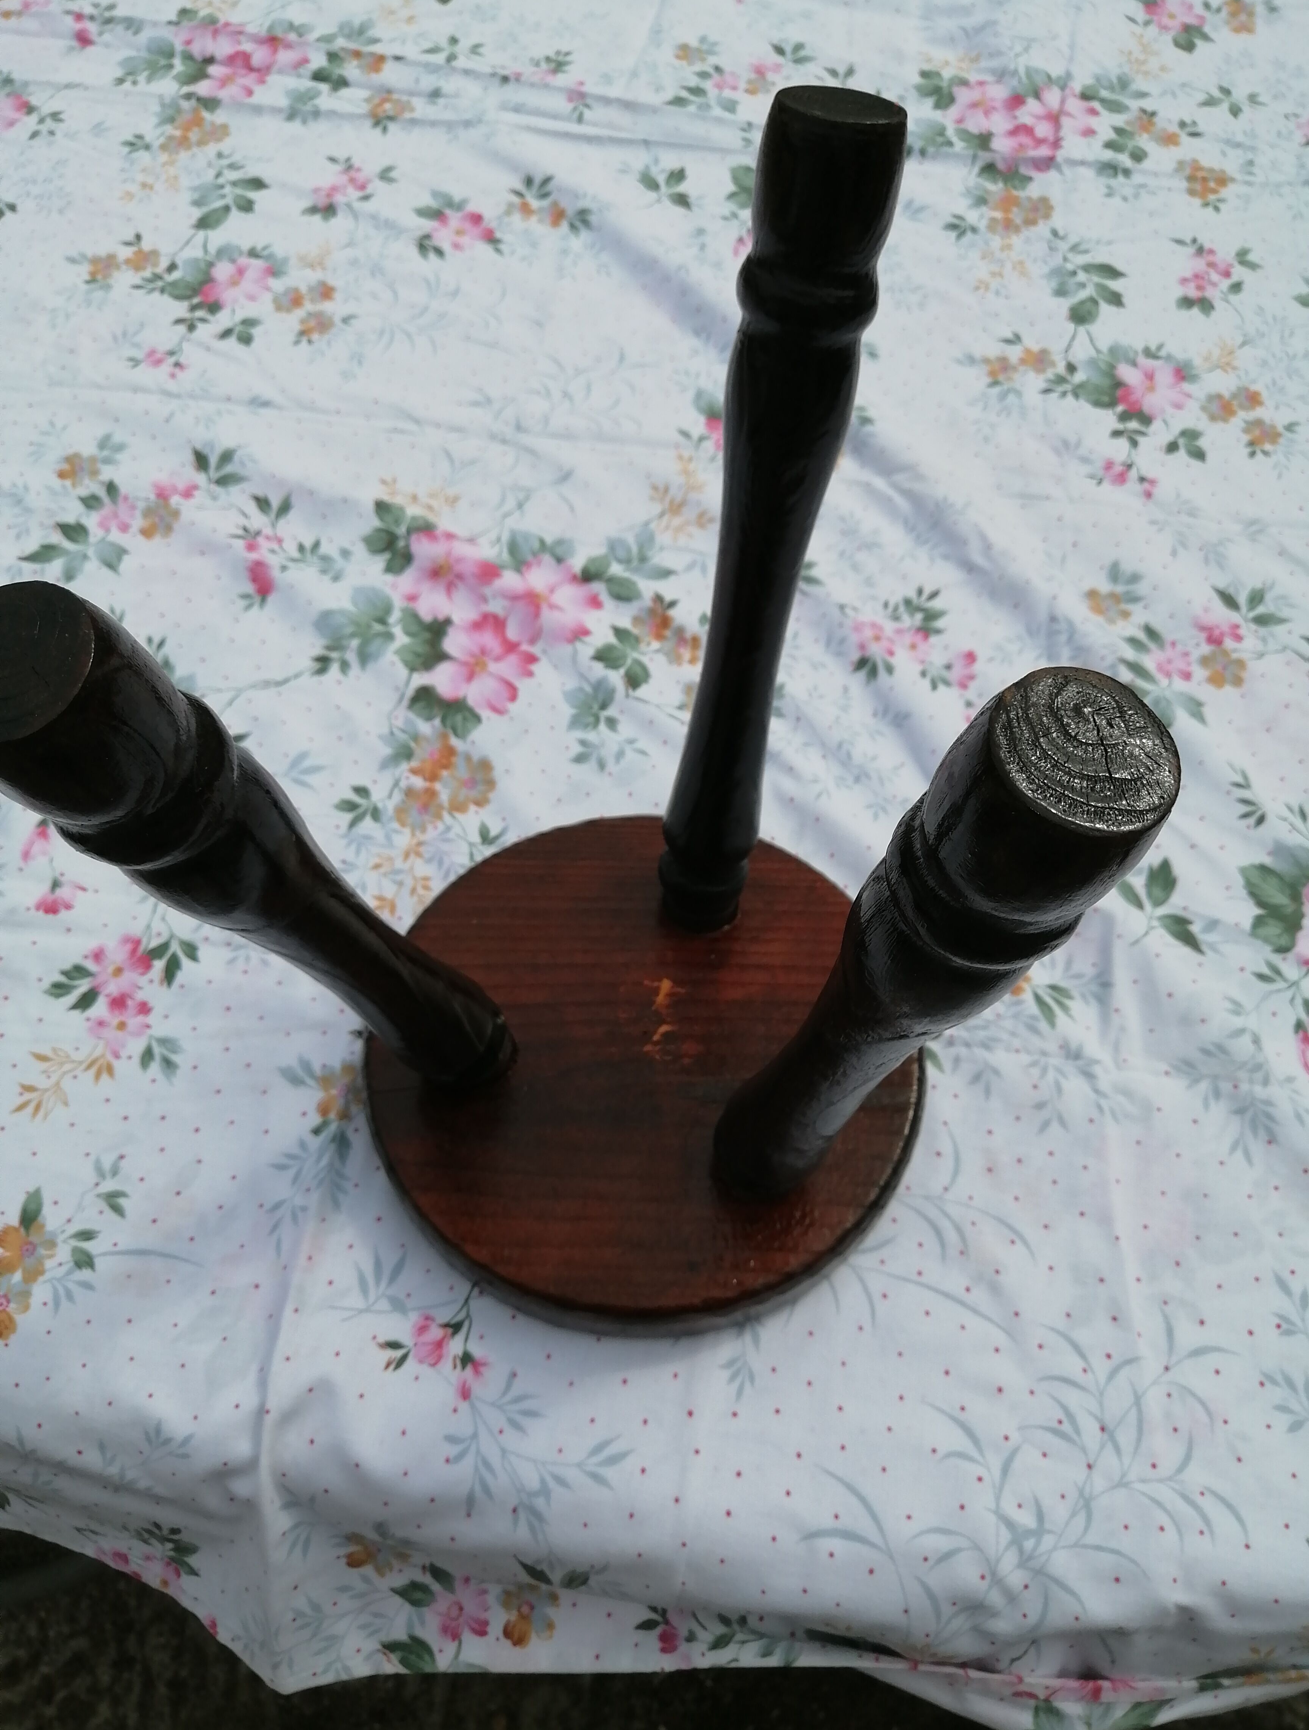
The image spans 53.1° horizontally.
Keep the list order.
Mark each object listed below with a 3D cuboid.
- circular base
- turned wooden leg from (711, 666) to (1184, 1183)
[{"bbox_3d":[-0.005,0.086,0.616,0.257,0.027,0.257,0,55,0],"label":"circular base"},{"bbox_3d":[0.066,0.052,0.417,0.047,0.343,0.047,16,63,0],"label":"turned wooden leg"}]

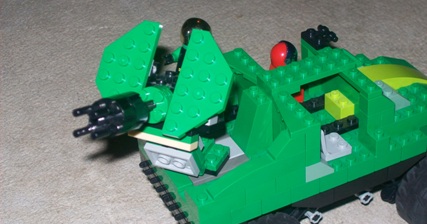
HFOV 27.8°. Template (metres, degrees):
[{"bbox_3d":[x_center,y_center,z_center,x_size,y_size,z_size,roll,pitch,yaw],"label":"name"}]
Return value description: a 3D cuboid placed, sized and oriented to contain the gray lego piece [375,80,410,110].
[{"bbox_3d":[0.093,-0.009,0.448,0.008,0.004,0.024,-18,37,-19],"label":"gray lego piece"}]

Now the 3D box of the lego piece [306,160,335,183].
[{"bbox_3d":[0.049,0.026,0.415,0.016,0.010,0.008,-18,37,-19],"label":"lego piece"}]

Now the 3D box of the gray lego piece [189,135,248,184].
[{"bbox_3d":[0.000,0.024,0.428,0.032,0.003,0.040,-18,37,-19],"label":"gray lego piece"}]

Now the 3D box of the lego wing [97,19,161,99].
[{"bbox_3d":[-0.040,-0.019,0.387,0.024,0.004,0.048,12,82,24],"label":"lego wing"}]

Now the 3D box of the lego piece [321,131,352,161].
[{"bbox_3d":[0.058,0.012,0.427,0.016,0.017,0.016,-18,37,-19],"label":"lego piece"}]

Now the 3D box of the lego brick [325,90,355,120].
[{"bbox_3d":[0.066,-0.003,0.453,0.008,0.011,0.016,-18,37,-19],"label":"lego brick"}]

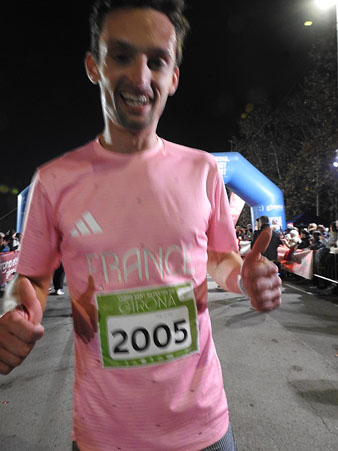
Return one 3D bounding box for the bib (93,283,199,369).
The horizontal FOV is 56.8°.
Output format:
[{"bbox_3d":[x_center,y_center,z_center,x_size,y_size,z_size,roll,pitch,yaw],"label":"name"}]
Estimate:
[{"bbox_3d":[-0.043,0.214,0.667,0.211,0.155,0.024,-6,0,-9],"label":"bib"}]

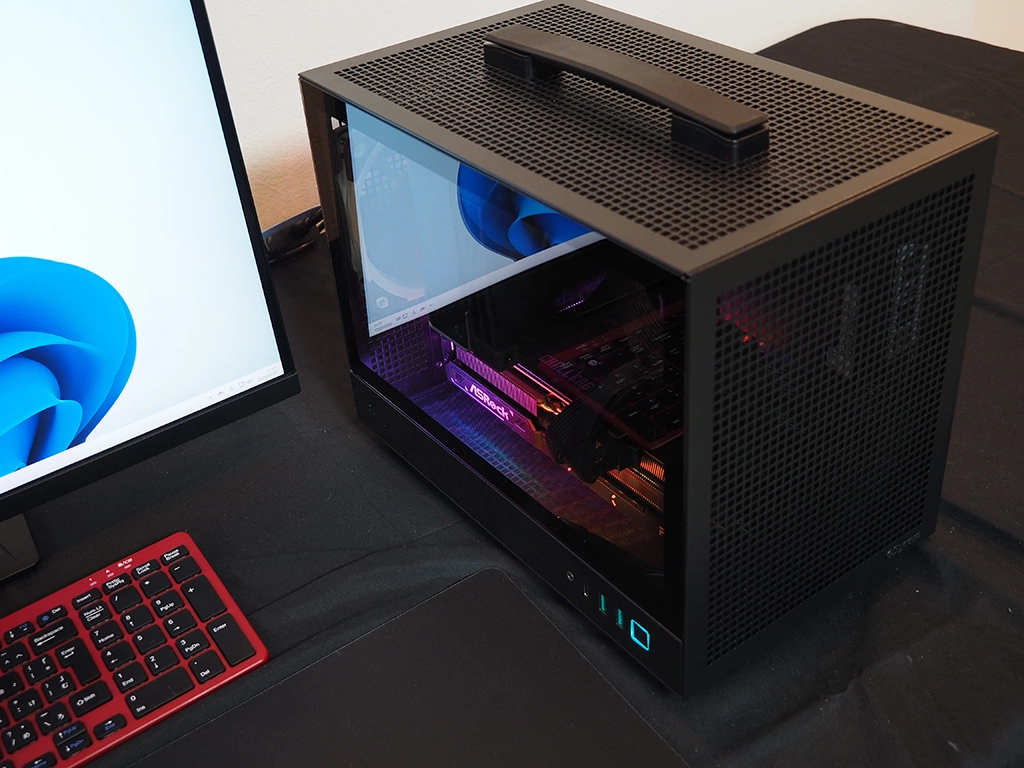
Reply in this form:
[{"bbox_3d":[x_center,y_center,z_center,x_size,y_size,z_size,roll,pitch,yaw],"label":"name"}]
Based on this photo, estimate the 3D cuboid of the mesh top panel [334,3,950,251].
[{"bbox_3d":[0.053,-0.150,0.630,0.169,0.005,0.305,-25,39,-27],"label":"mesh top panel"}]

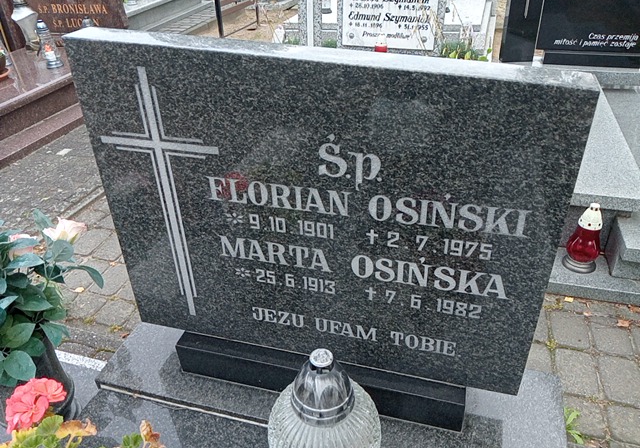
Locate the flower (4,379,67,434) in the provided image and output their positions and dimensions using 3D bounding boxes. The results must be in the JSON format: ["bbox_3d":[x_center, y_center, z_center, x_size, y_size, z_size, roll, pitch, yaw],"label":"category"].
[{"bbox_3d":[-0.457,0.293,0.832,0.090,0.070,0.080,-26,39,-33],"label":"flower"}]

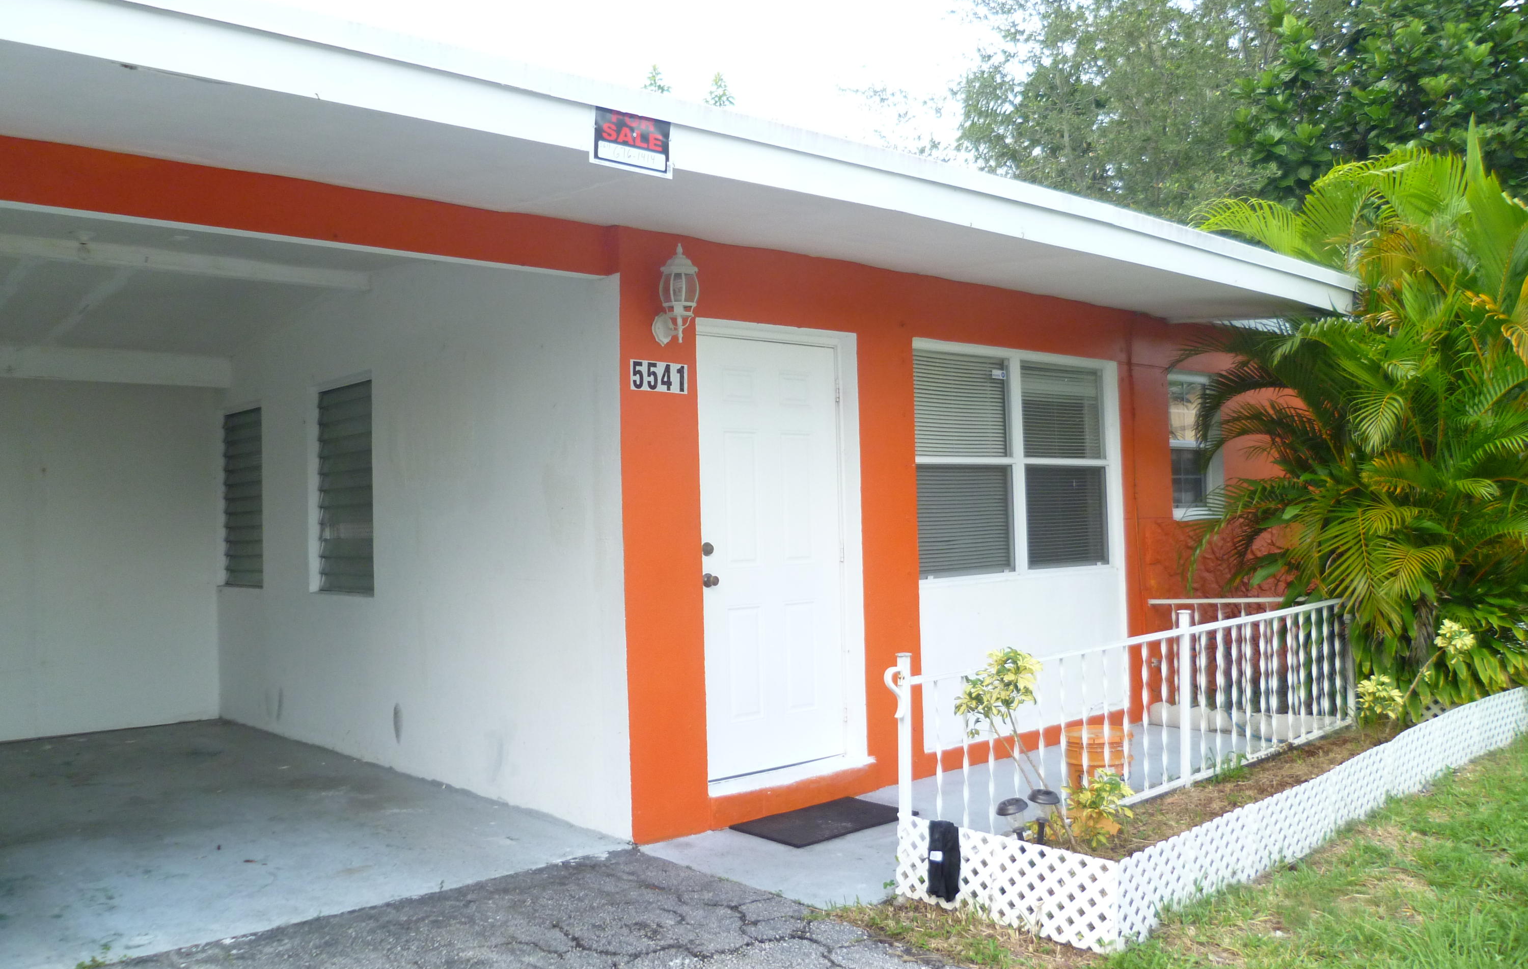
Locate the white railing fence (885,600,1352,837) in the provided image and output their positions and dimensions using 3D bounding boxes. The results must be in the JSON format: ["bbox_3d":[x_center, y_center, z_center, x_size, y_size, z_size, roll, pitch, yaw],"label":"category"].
[{"bbox_3d":[1.942,1.027,5.891,4.050,0.850,0.120,0,-2,-42],"label":"white railing fence"}]

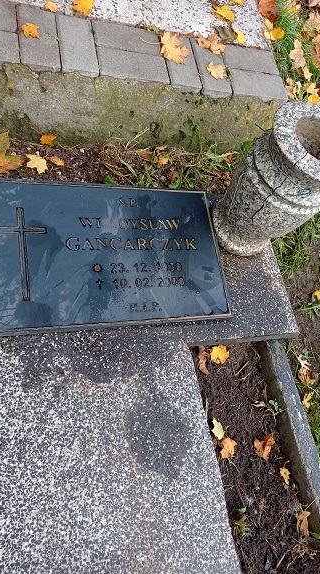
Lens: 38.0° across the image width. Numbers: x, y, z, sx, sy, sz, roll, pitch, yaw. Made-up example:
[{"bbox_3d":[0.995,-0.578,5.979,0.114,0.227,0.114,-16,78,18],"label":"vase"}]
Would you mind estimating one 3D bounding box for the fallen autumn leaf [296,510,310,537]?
[{"bbox_3d":[0.350,0.573,1.121,0.042,0.020,0.053,10,62,-17],"label":"fallen autumn leaf"}]

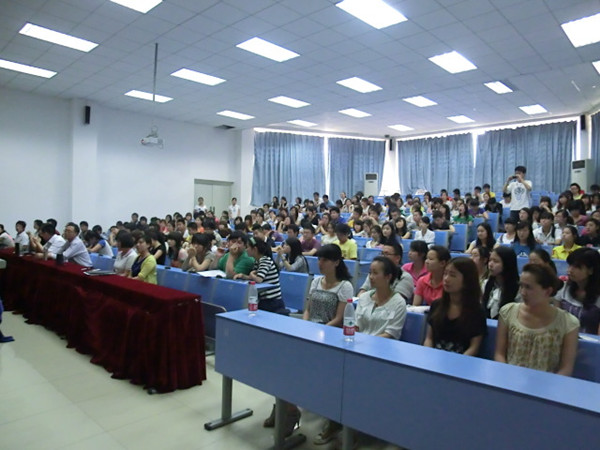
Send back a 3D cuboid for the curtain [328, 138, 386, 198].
[{"bbox_3d":[2.450,-2.209,17.849,2.630,2.930,0.180,0,2,-17],"label":"curtain"}]

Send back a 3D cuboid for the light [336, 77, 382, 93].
[{"bbox_3d":[1.500,-3.492,10.420,0.600,0.070,1.200,2,2,43],"label":"light"}]

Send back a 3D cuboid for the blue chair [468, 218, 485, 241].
[{"bbox_3d":[3.016,0.282,7.426,0.480,0.820,0.450,2,3,43],"label":"blue chair"}]

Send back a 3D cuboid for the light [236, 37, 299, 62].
[{"bbox_3d":[-0.580,-3.413,8.142,0.600,0.070,1.200,2,2,43],"label":"light"}]

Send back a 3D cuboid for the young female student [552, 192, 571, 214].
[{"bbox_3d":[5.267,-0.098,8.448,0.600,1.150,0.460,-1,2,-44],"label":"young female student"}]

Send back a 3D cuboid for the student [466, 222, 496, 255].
[{"bbox_3d":[2.313,0.557,5.309,0.460,1.150,0.680,2,2,43],"label":"student"}]

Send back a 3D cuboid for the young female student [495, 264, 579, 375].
[{"bbox_3d":[1.040,0.790,1.922,0.450,1.190,0.650,2,3,43],"label":"young female student"}]

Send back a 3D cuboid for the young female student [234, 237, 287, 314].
[{"bbox_3d":[-0.426,0.710,4.053,0.650,1.190,0.450,0,2,-18],"label":"young female student"}]

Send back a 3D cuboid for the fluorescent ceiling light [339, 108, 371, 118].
[{"bbox_3d":[1.908,-3.863,14.351,0.600,0.070,1.200,2,2,43],"label":"fluorescent ceiling light"}]

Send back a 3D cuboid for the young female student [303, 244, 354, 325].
[{"bbox_3d":[0.077,0.744,2.823,0.440,1.210,0.650,2,3,43],"label":"young female student"}]

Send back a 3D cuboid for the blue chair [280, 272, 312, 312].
[{"bbox_3d":[-0.140,0.944,4.671,0.530,0.780,0.450,2,2,43],"label":"blue chair"}]

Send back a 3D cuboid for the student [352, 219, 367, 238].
[{"bbox_3d":[1.044,0.423,7.479,0.450,1.080,0.660,2,2,43],"label":"student"}]

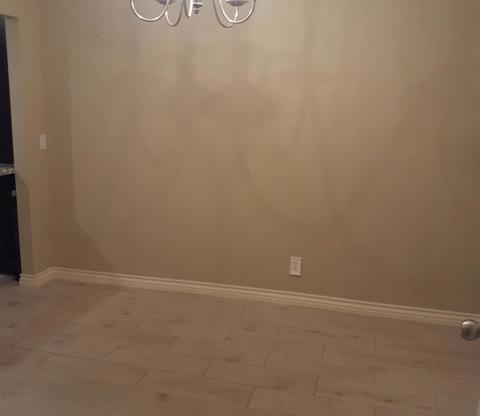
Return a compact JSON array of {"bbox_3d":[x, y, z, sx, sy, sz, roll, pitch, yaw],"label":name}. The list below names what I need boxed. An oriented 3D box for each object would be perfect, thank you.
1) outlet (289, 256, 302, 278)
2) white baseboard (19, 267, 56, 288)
[{"bbox_3d":[0.413,0.433,3.718,0.078,0.130,0.016,4,12,14],"label":"outlet"},{"bbox_3d":[-1.671,0.566,4.143,0.135,0.107,0.280,4,12,14],"label":"white baseboard"}]

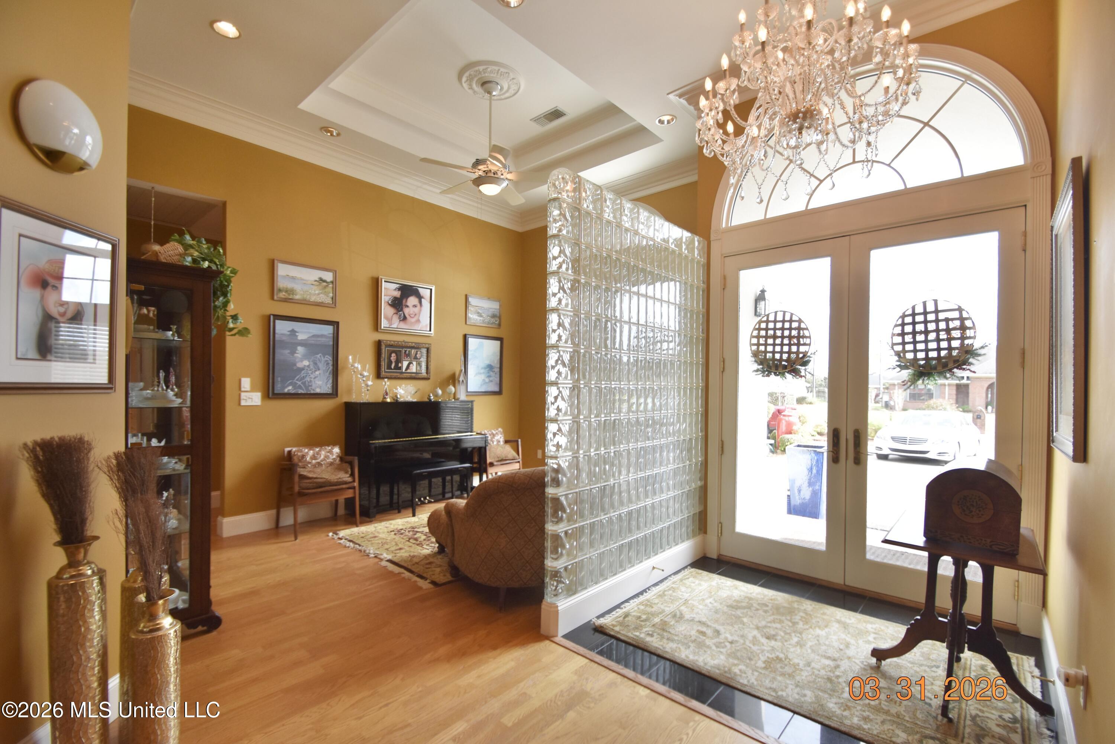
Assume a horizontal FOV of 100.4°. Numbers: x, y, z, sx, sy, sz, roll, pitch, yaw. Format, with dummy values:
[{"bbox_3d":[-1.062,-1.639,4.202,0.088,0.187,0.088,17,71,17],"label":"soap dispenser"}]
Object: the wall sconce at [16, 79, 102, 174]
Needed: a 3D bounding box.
[{"bbox_3d":[-1.719,-0.858,1.650,0.095,0.305,0.285,1,-1,-1],"label":"wall sconce"}]

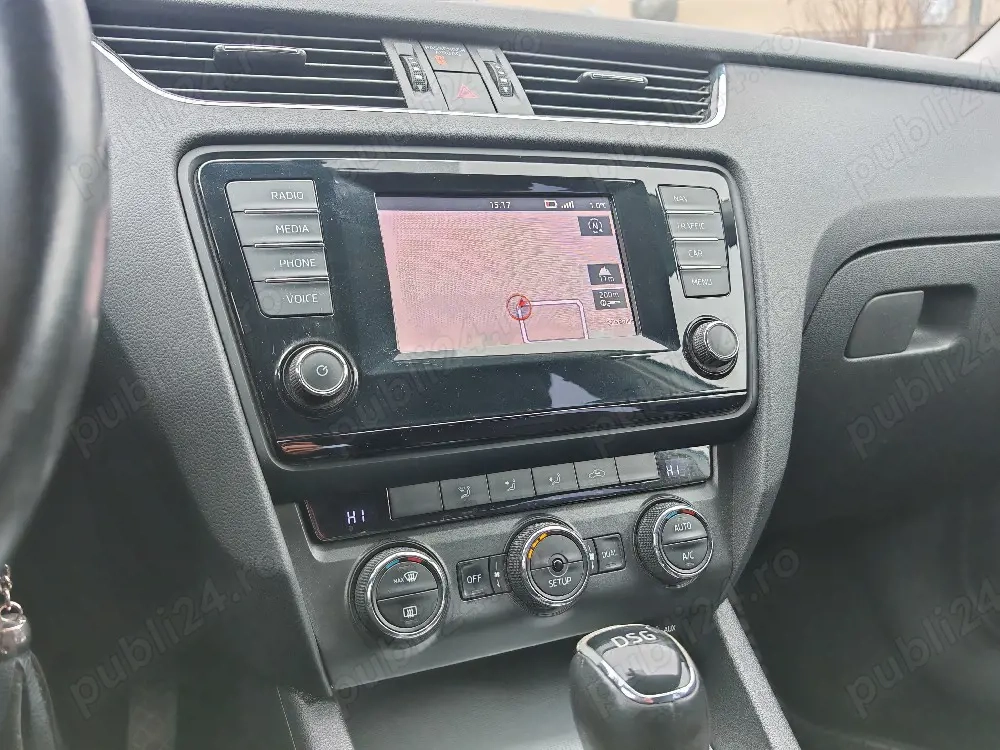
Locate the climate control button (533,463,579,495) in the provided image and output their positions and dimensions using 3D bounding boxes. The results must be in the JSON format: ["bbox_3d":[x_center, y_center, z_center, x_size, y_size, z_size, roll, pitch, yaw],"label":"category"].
[{"bbox_3d":[0.027,0.051,0.384,0.023,0.014,0.005,-5,-10,-23],"label":"climate control button"}]

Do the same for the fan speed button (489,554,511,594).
[{"bbox_3d":[-0.001,0.093,0.363,0.009,0.016,0.005,-5,-10,-23],"label":"fan speed button"}]

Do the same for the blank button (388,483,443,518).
[{"bbox_3d":[-0.039,0.057,0.357,0.025,0.014,0.005,-5,-10,-23],"label":"blank button"}]

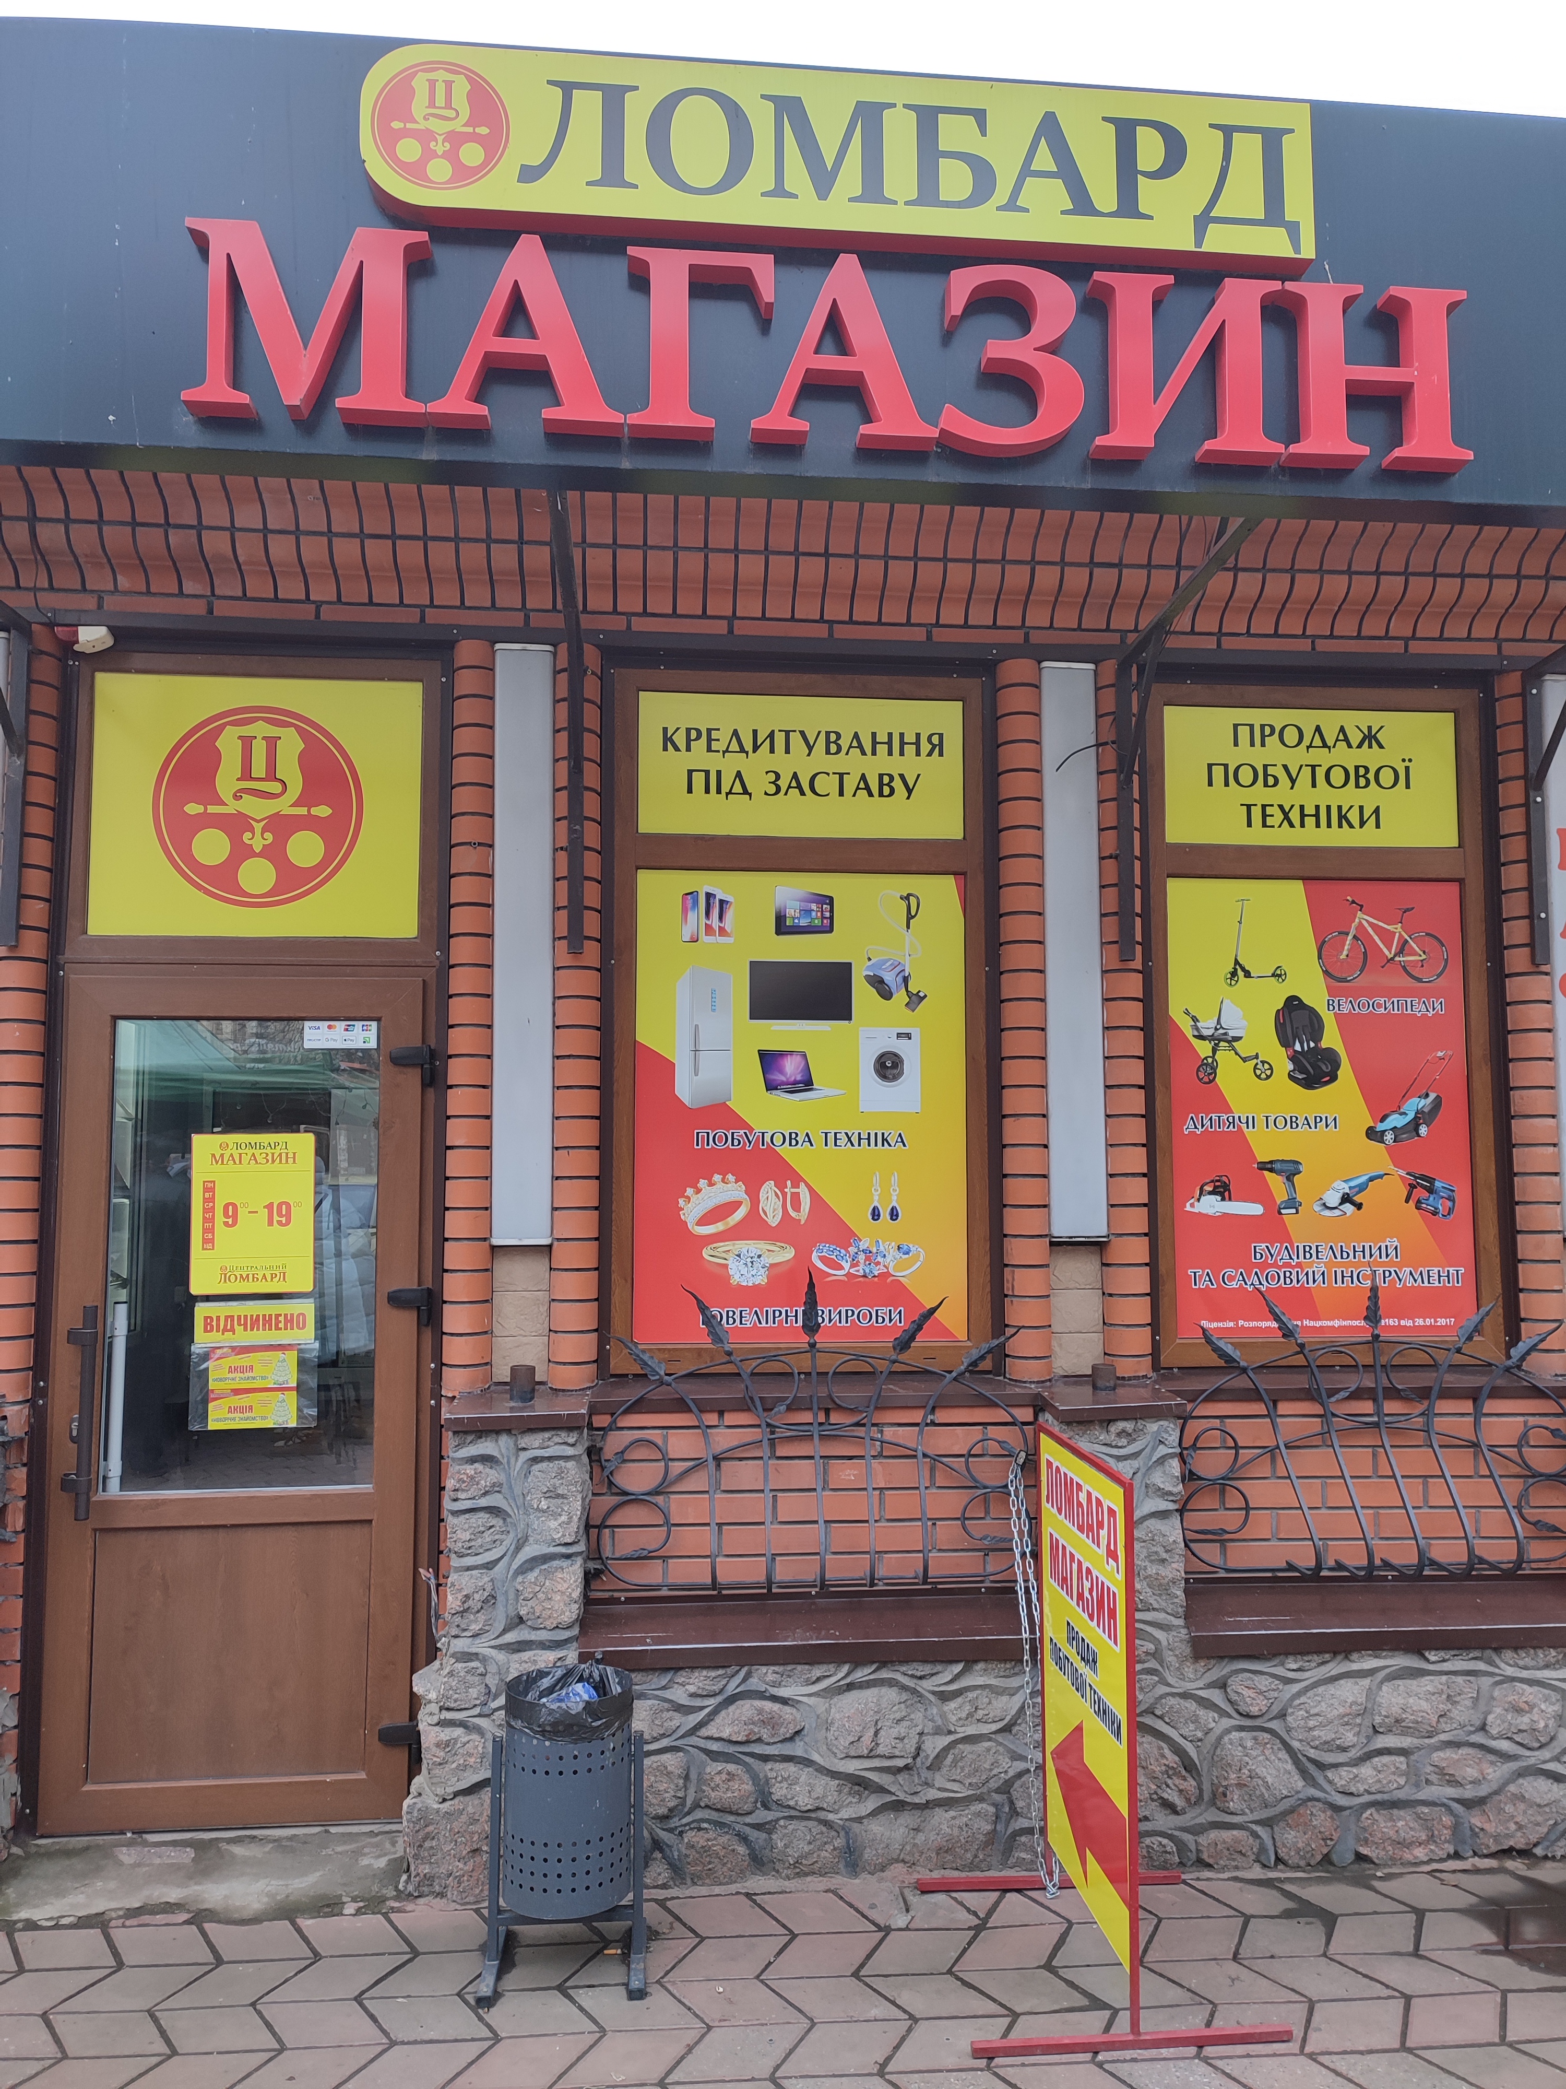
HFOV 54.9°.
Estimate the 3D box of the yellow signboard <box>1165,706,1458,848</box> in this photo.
[{"bbox_3d":[1.427,-0.718,4.064,0.814,0.374,0.020,0,-4,-5],"label":"yellow signboard"}]

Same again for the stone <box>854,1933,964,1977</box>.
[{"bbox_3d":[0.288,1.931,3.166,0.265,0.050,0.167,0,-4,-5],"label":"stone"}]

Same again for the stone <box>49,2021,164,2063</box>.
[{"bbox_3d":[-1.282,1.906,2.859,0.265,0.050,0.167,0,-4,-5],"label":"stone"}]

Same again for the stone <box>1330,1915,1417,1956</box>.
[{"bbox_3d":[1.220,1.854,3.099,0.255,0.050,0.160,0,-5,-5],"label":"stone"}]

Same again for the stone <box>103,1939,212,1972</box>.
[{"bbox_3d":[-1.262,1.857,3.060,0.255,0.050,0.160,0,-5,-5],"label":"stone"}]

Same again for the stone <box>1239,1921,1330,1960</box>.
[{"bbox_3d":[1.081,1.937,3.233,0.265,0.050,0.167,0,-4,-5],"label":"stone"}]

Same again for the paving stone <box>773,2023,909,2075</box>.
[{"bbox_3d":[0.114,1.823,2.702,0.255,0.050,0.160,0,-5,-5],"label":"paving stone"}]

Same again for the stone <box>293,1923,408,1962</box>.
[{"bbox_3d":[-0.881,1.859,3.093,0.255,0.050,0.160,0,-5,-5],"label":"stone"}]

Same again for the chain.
[{"bbox_3d":[0.583,1.443,3.510,0.120,0.970,0.120,0,-4,-5],"label":"chain"}]

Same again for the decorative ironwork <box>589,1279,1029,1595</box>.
[{"bbox_3d":[0.070,0.899,3.548,1.030,0.725,0.200,0,-5,-5],"label":"decorative ironwork"}]

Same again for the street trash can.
[{"bbox_3d":[-0.434,1.545,2.994,0.315,0.560,0.270,0,-5,-5],"label":"street trash can"}]

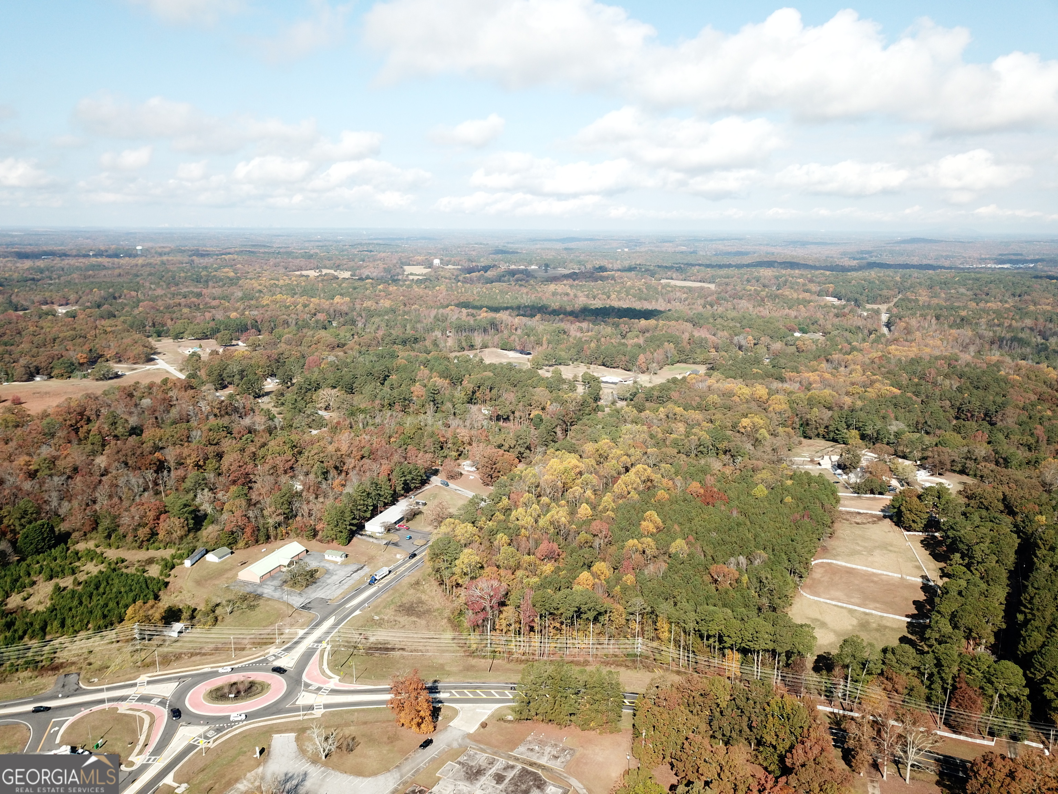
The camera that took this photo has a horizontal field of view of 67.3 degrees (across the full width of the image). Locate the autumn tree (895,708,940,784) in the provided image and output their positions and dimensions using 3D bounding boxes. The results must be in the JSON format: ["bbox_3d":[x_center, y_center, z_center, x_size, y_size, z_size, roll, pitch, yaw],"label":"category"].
[{"bbox_3d":[111.270,101.760,228.860,13.200,21.800,12.500,0,12,0],"label":"autumn tree"}]

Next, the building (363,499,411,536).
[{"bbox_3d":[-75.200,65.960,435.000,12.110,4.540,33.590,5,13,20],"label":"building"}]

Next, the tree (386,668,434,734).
[{"bbox_3d":[-36.880,97.100,254.940,14.600,19.200,14.000,0,12,0],"label":"tree"}]

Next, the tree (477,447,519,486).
[{"bbox_3d":[-19.230,44.700,493.340,25.000,22.000,23.000,0,12,0],"label":"tree"}]

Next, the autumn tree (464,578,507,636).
[{"bbox_3d":[-16.120,82.740,302.950,16.300,27.300,15.500,0,12,0],"label":"autumn tree"}]

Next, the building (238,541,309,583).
[{"bbox_3d":[-119.700,77.740,376.660,15.140,5.680,35.030,5,13,20],"label":"building"}]

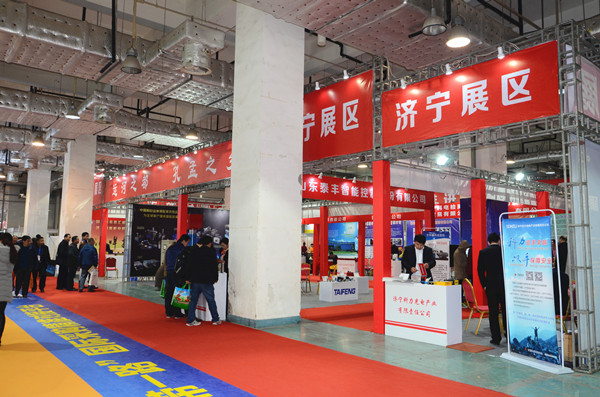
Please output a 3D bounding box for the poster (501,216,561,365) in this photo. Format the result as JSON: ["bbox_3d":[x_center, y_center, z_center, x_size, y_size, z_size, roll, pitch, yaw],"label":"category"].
[{"bbox_3d":[3.097,1.186,5.990,0.280,1.980,0.880,4,-7,-25],"label":"poster"}]

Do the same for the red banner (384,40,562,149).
[{"bbox_3d":[2.456,-1.509,7.024,0.050,1.010,2.930,6,-8,-41],"label":"red banner"}]

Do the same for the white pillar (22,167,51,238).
[{"bbox_3d":[-14.980,0.995,25.636,1.050,5.700,1.050,5,-7,-41],"label":"white pillar"}]

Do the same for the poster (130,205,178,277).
[{"bbox_3d":[-5.496,1.646,17.523,2.088,2.702,0.060,5,-7,-41],"label":"poster"}]

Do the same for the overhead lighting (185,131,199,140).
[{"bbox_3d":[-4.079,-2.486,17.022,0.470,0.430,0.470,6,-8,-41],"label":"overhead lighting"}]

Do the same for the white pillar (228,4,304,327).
[{"bbox_3d":[-0.714,-0.658,9.233,1.050,6.200,1.050,5,-7,-41],"label":"white pillar"}]

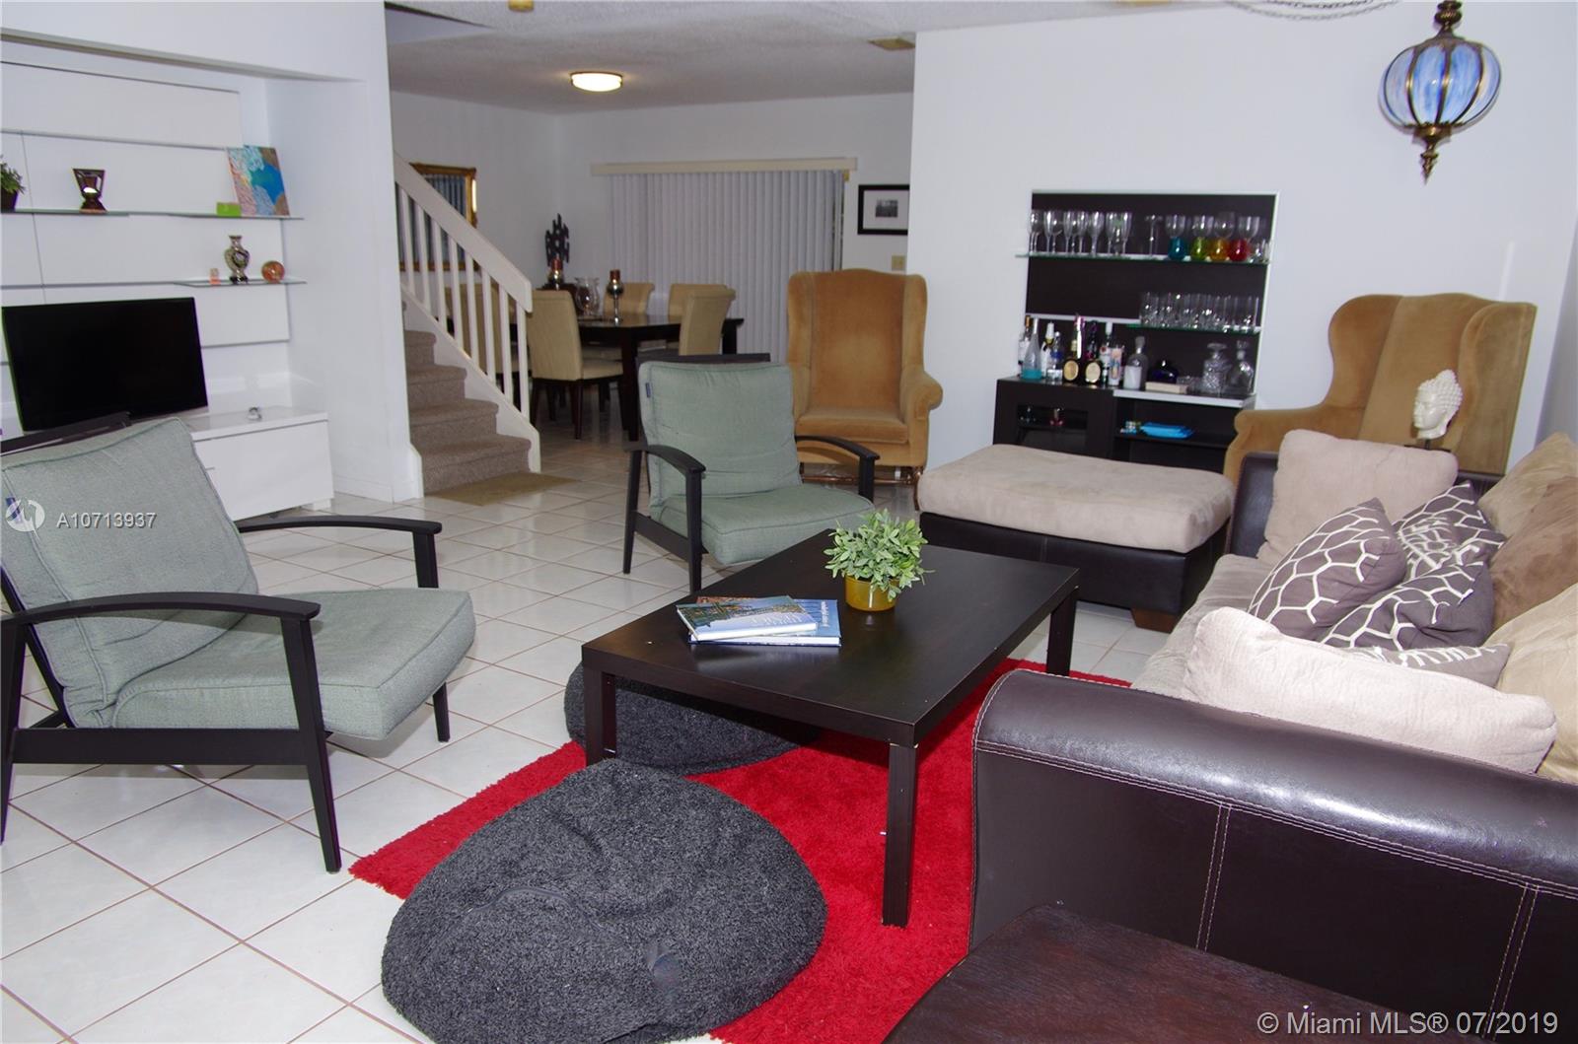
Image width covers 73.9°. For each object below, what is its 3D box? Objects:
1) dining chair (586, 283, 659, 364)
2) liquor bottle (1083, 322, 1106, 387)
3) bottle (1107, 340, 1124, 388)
[{"bbox_3d":[-1.475,-1.476,8.702,0.450,0.980,0.600,10,17,29],"label":"dining chair"},{"bbox_3d":[1.513,-0.825,5.147,0.090,0.315,0.090,10,17,29],"label":"liquor bottle"},{"bbox_3d":[1.663,-0.809,5.307,0.075,0.240,0.070,9,17,30],"label":"bottle"}]

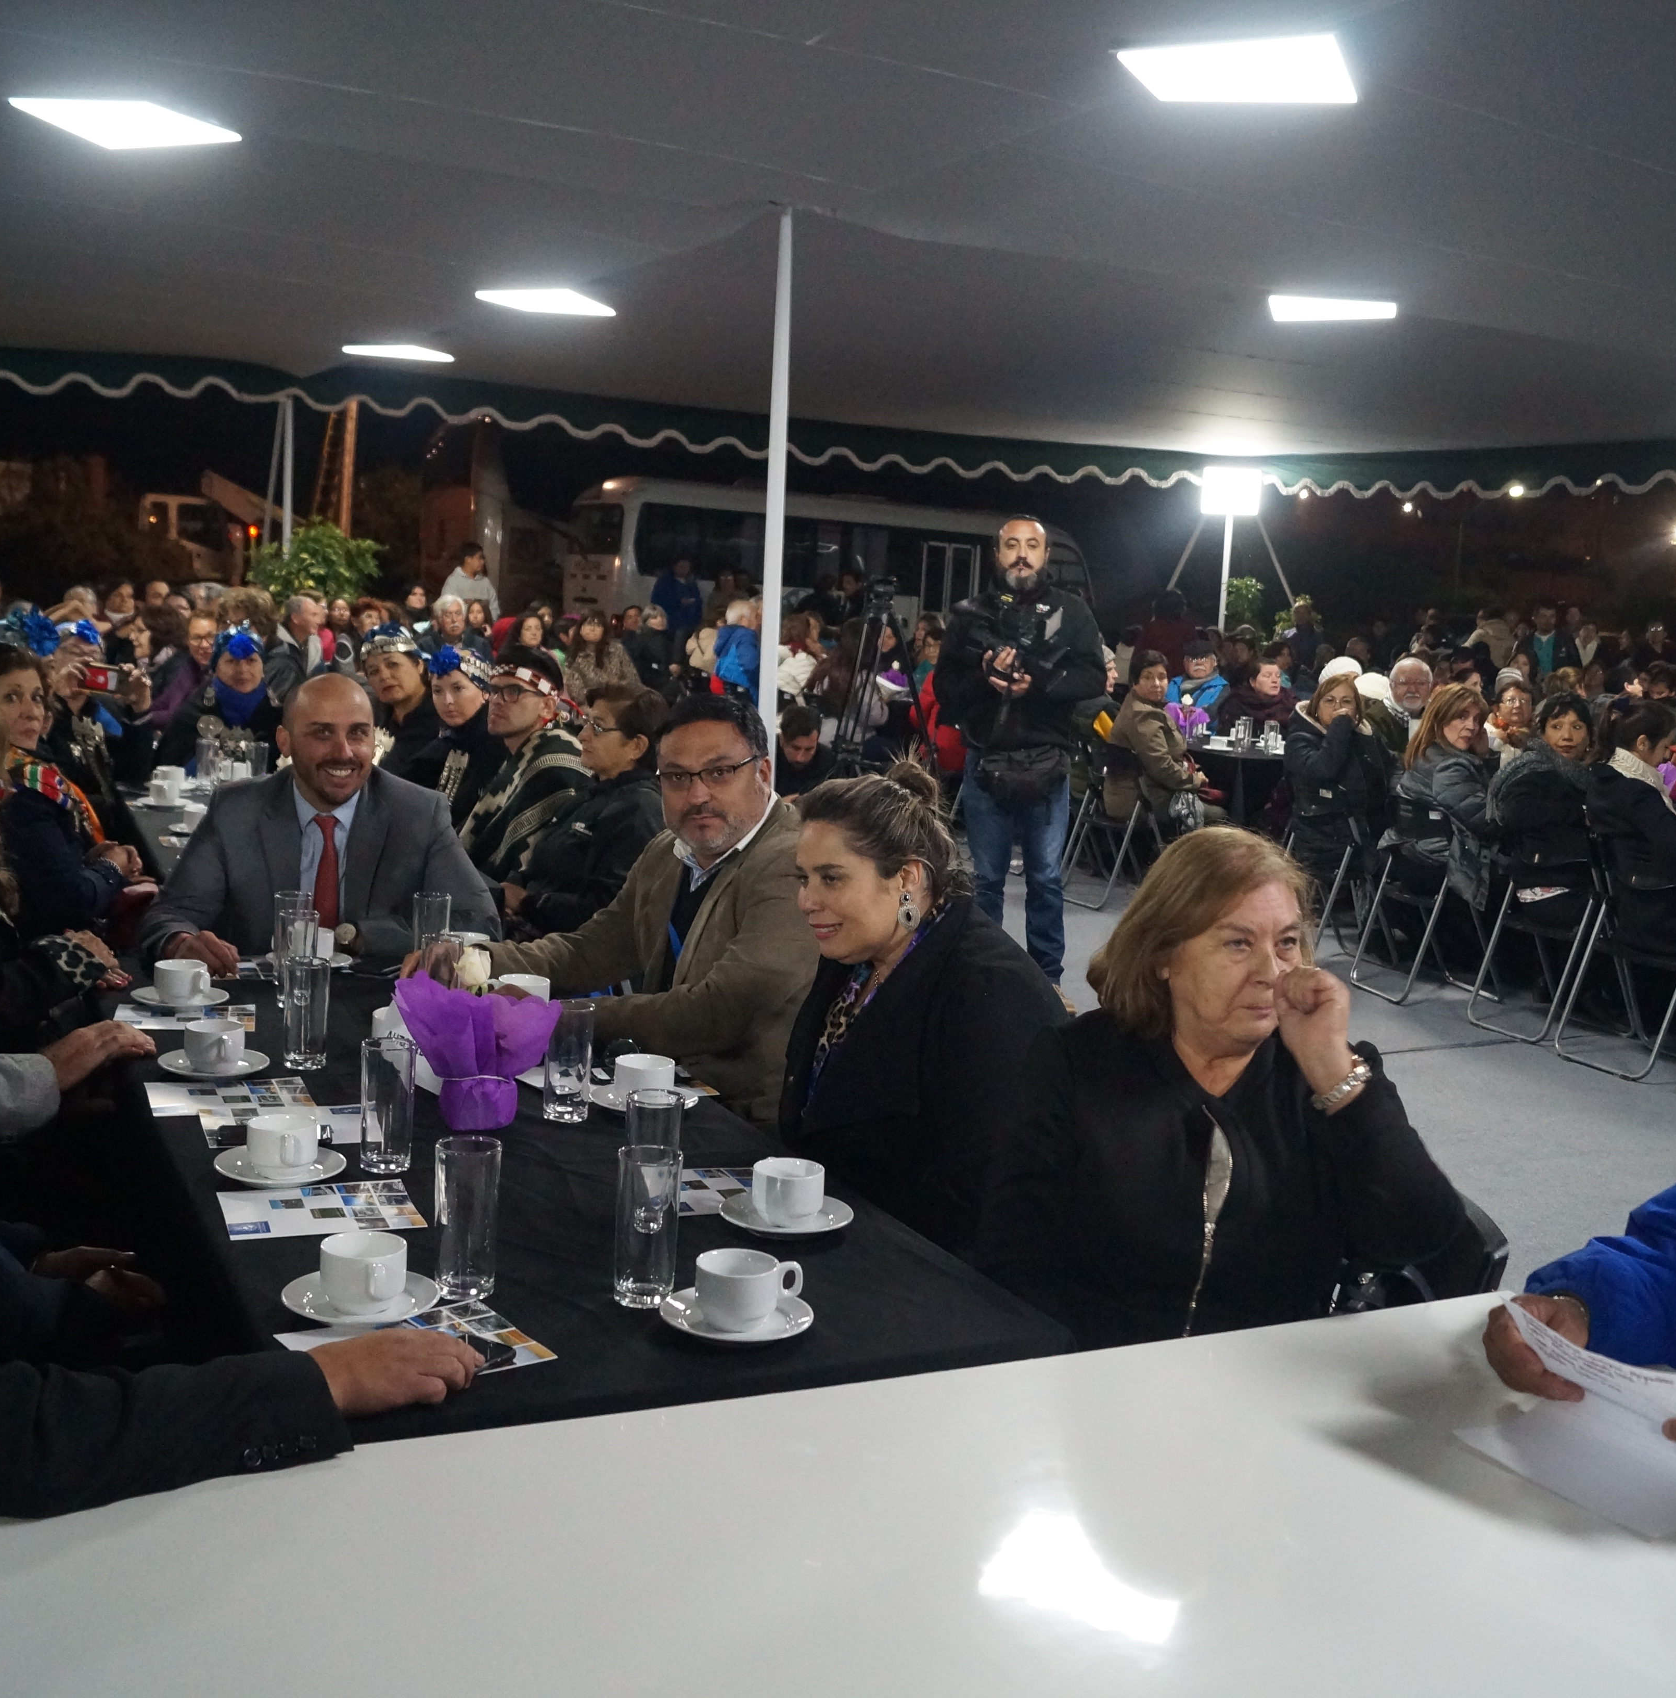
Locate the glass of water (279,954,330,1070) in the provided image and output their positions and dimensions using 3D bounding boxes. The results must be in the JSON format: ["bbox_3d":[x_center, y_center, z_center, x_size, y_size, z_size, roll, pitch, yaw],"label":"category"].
[{"bbox_3d":[-0.736,0.227,2.647,0.064,0.147,0.064,3,8,0],"label":"glass of water"}]

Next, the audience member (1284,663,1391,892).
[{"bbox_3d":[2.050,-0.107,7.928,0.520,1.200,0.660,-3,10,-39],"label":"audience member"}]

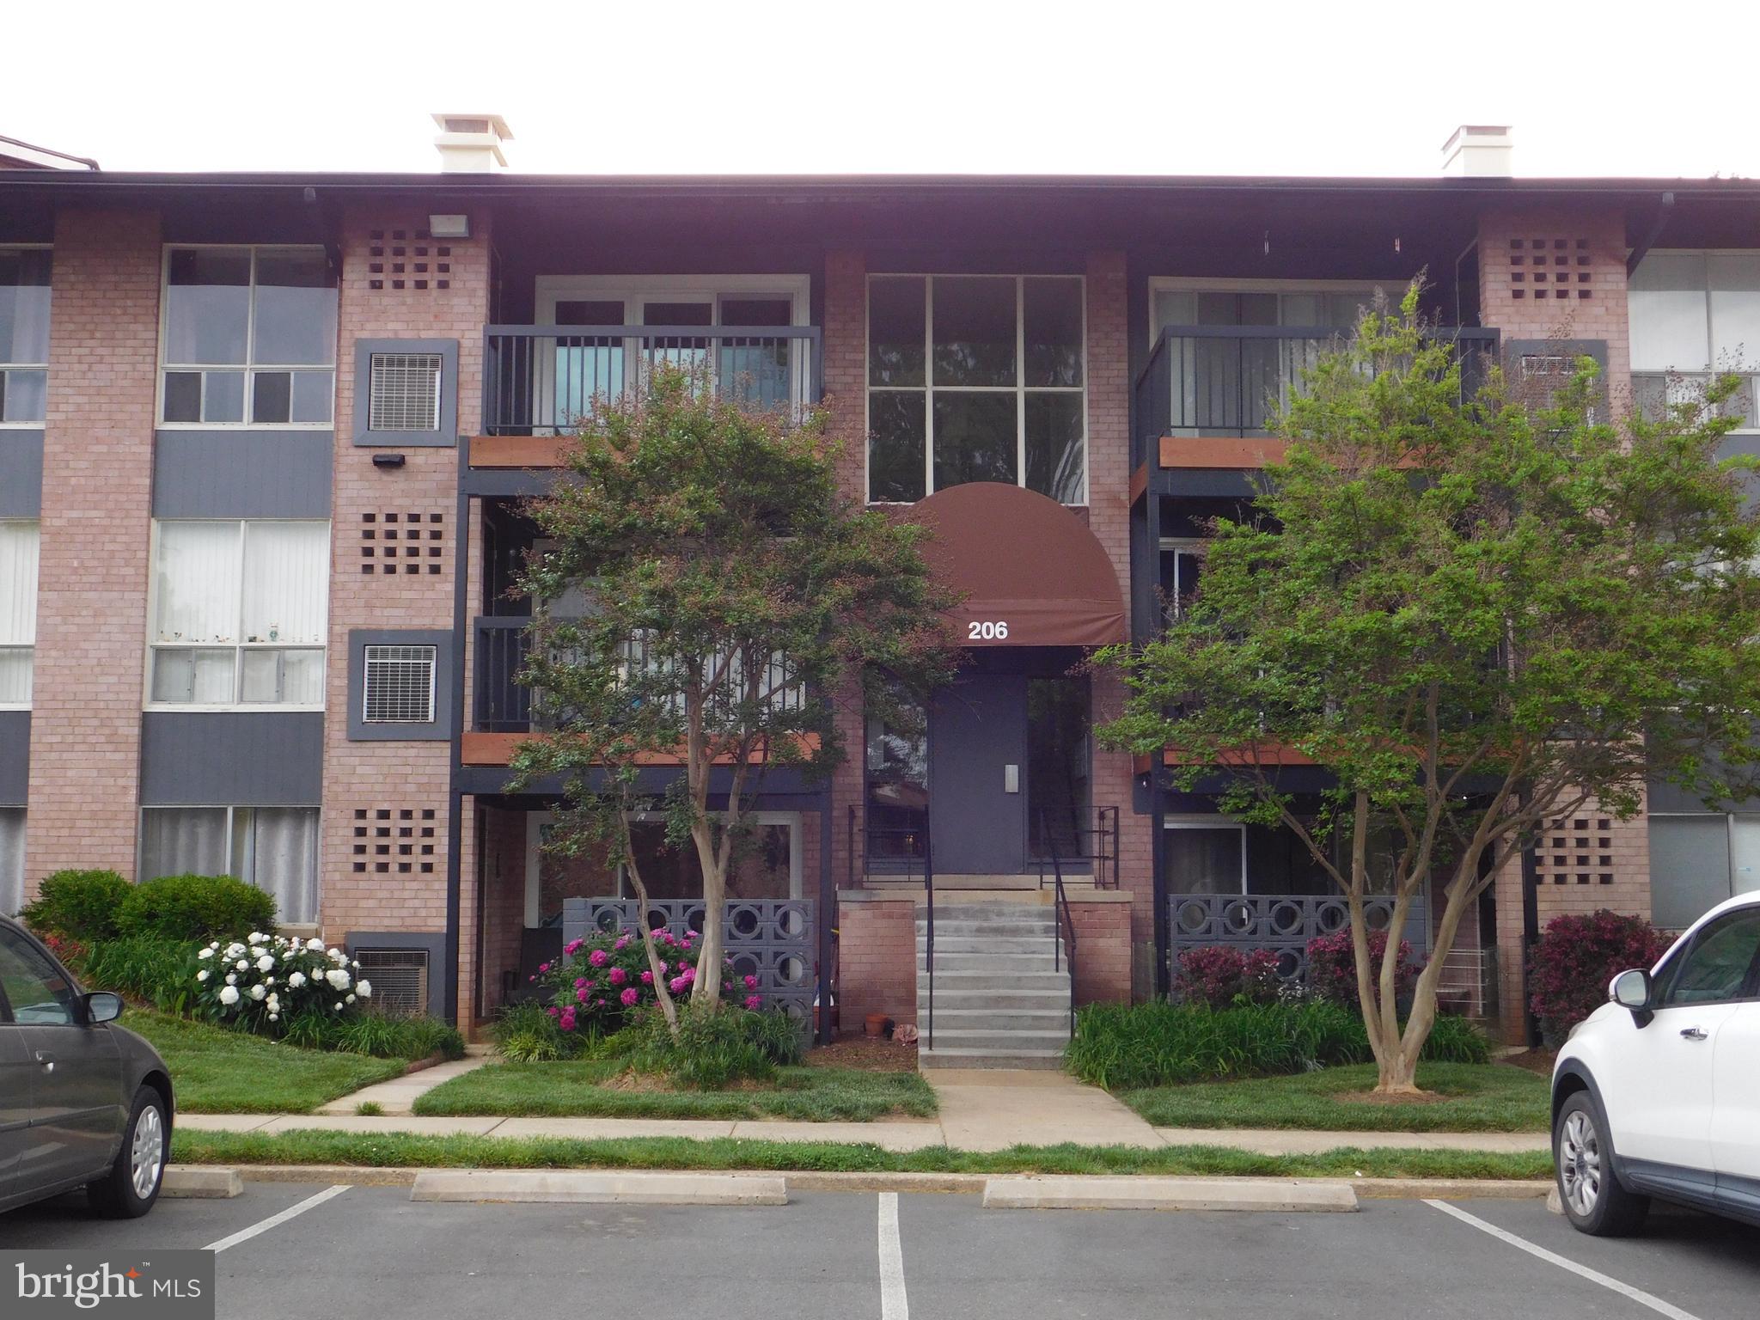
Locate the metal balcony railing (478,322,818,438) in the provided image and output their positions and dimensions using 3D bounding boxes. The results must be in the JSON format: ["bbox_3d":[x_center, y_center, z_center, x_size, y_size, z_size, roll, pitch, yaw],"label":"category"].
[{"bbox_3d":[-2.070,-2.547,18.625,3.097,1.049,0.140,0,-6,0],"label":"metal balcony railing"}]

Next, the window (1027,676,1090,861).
[{"bbox_3d":[1.789,1.088,20.404,0.647,1.885,0.100,0,-6,0],"label":"window"}]

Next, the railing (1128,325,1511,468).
[{"bbox_3d":[4.163,-2.344,19.706,3.238,1.359,1.860,0,-6,0],"label":"railing"}]

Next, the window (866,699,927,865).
[{"bbox_3d":[0.165,1.115,20.395,0.647,1.884,0.100,0,-6,0],"label":"window"}]

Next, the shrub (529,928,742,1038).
[{"bbox_3d":[-1.954,2.690,16.704,1.795,1.000,1.350,0,-6,0],"label":"shrub"}]

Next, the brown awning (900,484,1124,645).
[{"bbox_3d":[0.985,-0.814,19.707,2.616,1.553,1.530,0,-6,0],"label":"brown awning"}]

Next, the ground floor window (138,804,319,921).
[{"bbox_3d":[-6.134,1.941,19.221,1.696,1.134,0.120,0,-6,0],"label":"ground floor window"}]

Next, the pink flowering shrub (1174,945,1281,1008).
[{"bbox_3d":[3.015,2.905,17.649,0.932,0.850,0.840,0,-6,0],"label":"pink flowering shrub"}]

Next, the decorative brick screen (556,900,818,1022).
[{"bbox_3d":[-1.722,2.801,18.320,2.236,1.311,0.190,0,-6,0],"label":"decorative brick screen"}]

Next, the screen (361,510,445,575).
[{"bbox_3d":[-4.389,-1.063,18.743,0.764,0.588,0.100,0,-6,0],"label":"screen"}]

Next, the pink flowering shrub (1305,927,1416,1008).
[{"bbox_3d":[4.123,2.759,17.324,0.997,0.953,0.900,0,-6,0],"label":"pink flowering shrub"}]

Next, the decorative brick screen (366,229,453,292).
[{"bbox_3d":[-4.383,-3.718,19.019,0.788,0.599,0.100,0,-6,0],"label":"decorative brick screen"}]

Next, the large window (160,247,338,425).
[{"bbox_3d":[-6.127,-3.126,19.749,1.710,1.810,0.120,0,-6,0],"label":"large window"}]

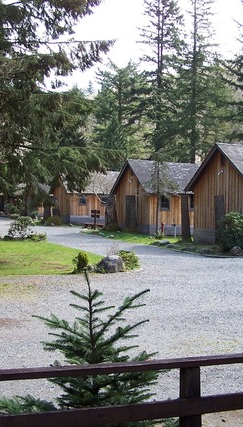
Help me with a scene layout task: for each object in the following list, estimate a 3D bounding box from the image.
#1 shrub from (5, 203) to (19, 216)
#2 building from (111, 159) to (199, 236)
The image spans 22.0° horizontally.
[{"bbox_3d":[-11.514,-0.423,66.000,1.479,1.479,1.500,1,1,0],"label":"shrub"},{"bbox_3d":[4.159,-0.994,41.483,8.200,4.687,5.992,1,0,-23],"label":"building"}]

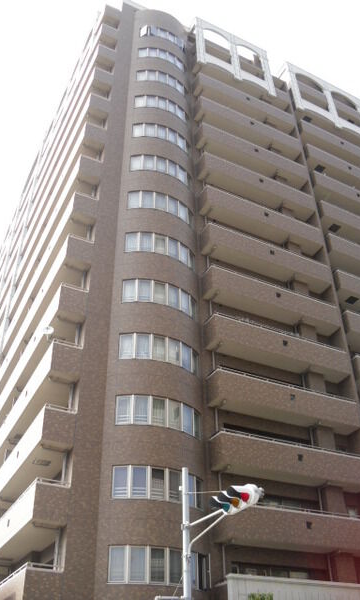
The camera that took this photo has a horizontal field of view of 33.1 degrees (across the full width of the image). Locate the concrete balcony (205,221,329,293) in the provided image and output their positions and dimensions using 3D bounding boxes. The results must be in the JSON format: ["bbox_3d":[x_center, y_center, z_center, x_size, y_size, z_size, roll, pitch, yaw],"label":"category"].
[{"bbox_3d":[4.816,-2.167,32.908,7.725,1.334,0.986,16,-41,-21],"label":"concrete balcony"}]

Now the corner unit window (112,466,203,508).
[{"bbox_3d":[-0.597,6.785,21.928,3.690,1.235,0.686,16,-41,-21],"label":"corner unit window"}]

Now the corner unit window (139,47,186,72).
[{"bbox_3d":[-0.925,-15.662,39.581,3.741,1.236,0.681,16,-41,-21],"label":"corner unit window"}]

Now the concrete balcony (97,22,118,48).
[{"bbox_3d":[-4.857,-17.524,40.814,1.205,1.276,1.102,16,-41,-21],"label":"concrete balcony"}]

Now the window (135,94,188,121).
[{"bbox_3d":[-0.829,-11.322,36.102,3.690,1.235,0.686,16,-41,-21],"label":"window"}]

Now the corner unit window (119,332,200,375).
[{"bbox_3d":[-0.668,2.248,25.438,3.690,1.235,0.686,16,-41,-21],"label":"corner unit window"}]

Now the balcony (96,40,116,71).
[{"bbox_3d":[-4.832,-15.167,38.526,1.247,1.508,1.189,16,-41,-21],"label":"balcony"}]

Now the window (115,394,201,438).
[{"bbox_3d":[-0.634,4.546,23.673,3.690,1.235,0.686,16,-41,-21],"label":"window"}]

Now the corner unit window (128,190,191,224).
[{"bbox_3d":[-0.764,-4.614,30.482,3.741,1.236,0.681,16,-41,-21],"label":"corner unit window"}]

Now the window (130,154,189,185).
[{"bbox_3d":[-0.779,-6.913,32.507,3.690,1.235,0.686,16,-41,-21],"label":"window"}]

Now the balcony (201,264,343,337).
[{"bbox_3d":[4.740,0.169,30.578,7.583,1.406,1.015,16,-41,-21],"label":"balcony"}]

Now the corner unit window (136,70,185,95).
[{"bbox_3d":[-0.893,-13.489,37.737,3.741,1.236,0.681,16,-41,-21],"label":"corner unit window"}]

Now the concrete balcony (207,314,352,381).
[{"bbox_3d":[4.768,2.437,28.791,7.583,1.406,1.015,16,-41,-21],"label":"concrete balcony"}]

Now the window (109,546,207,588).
[{"bbox_3d":[-0.558,8.929,20.242,3.690,1.235,0.686,16,-41,-21],"label":"window"}]

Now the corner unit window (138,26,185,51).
[{"bbox_3d":[-0.956,-17.820,41.439,3.741,1.236,0.681,16,-41,-21],"label":"corner unit window"}]

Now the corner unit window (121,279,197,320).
[{"bbox_3d":[-0.695,-0.069,26.899,3.741,1.236,0.681,16,-41,-21],"label":"corner unit window"}]

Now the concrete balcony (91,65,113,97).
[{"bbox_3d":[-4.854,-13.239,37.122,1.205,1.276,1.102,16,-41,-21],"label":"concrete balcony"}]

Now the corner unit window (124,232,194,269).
[{"bbox_3d":[-0.730,-2.347,28.690,3.741,1.236,0.681,16,-41,-21],"label":"corner unit window"}]

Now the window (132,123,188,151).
[{"bbox_3d":[-0.830,-9.091,34.087,3.741,1.236,0.681,16,-41,-21],"label":"window"}]

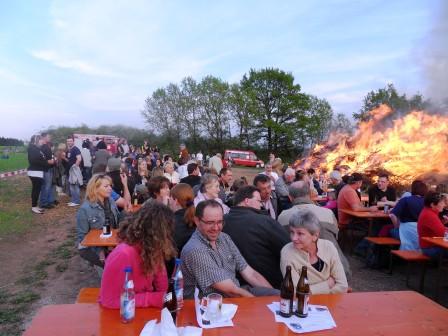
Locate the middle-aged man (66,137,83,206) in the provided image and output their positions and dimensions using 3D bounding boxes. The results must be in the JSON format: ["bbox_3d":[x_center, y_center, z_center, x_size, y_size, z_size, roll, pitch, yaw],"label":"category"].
[{"bbox_3d":[-3.947,0.079,8.200,0.360,1.780,0.500,-2,5,-41],"label":"middle-aged man"}]

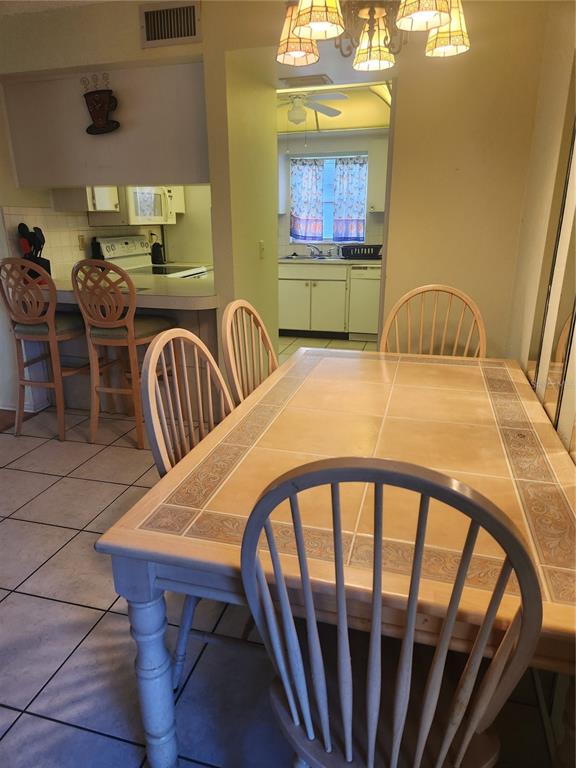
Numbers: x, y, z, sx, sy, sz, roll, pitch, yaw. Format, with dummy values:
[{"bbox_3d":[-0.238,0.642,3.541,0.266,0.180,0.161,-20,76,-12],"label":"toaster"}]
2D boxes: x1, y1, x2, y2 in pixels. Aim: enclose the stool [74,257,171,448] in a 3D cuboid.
[{"bbox_3d":[-1.008,-0.219,3.220,0.430,1.130,0.490,5,19,15],"label":"stool"}]

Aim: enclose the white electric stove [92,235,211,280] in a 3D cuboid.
[{"bbox_3d":[-1.155,-0.693,4.570,0.690,1.180,0.765,5,19,15],"label":"white electric stove"}]

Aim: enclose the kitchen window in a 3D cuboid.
[{"bbox_3d":[0.472,-2.123,5.923,0.940,0.970,0.100,5,19,15],"label":"kitchen window"}]

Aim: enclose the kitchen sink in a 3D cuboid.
[{"bbox_3d":[0.291,-1.358,5.871,0.800,0.180,0.540,5,19,15],"label":"kitchen sink"}]

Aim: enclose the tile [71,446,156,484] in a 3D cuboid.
[{"bbox_3d":[-0.977,0.471,2.949,0.405,0.010,0.405,5,19,15],"label":"tile"}]

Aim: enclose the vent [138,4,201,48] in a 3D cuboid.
[{"bbox_3d":[-0.618,-1.875,2.658,0.350,0.197,0.030,5,19,15],"label":"vent"}]

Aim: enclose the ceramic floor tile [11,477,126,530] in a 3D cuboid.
[{"bbox_3d":[-1.085,0.595,2.573,0.405,0.010,0.405,5,19,15],"label":"ceramic floor tile"}]

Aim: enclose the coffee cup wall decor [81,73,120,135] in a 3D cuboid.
[{"bbox_3d":[-1.104,-1.650,3.011,0.260,0.325,0.030,5,19,15],"label":"coffee cup wall decor"}]

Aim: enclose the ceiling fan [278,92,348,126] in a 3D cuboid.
[{"bbox_3d":[0.076,-2.418,4.373,1.030,0.400,1.030,5,19,15],"label":"ceiling fan"}]

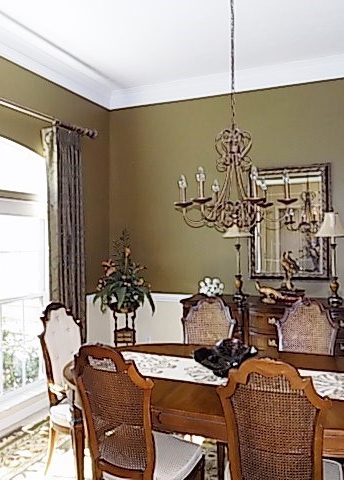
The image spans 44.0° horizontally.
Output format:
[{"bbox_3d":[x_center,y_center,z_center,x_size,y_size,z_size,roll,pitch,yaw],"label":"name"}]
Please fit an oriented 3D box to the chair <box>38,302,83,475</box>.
[{"bbox_3d":[-0.498,0.956,2.822,0.620,1.050,0.550,0,0,28],"label":"chair"}]

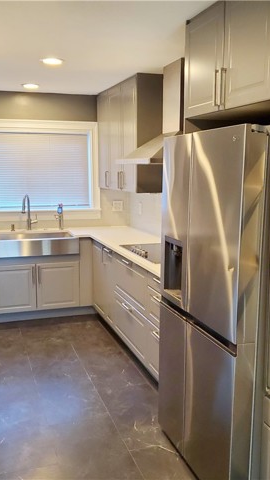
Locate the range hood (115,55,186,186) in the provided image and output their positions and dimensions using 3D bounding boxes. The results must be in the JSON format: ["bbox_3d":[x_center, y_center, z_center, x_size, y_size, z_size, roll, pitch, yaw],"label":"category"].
[{"bbox_3d":[0.245,-1.034,4.006,0.550,0.790,0.890,-2,9,-18],"label":"range hood"}]

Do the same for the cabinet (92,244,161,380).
[{"bbox_3d":[0.173,0.512,4.261,0.615,0.775,2.220,-2,9,-18],"label":"cabinet"}]

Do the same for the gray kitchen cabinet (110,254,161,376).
[{"bbox_3d":[0.299,0.568,3.885,0.615,0.775,1.420,-2,9,-18],"label":"gray kitchen cabinet"}]

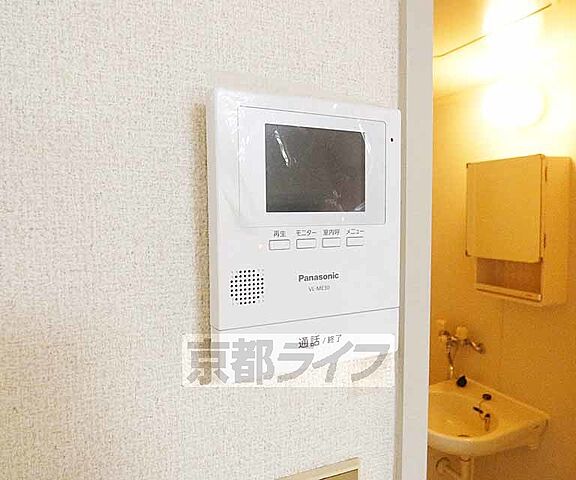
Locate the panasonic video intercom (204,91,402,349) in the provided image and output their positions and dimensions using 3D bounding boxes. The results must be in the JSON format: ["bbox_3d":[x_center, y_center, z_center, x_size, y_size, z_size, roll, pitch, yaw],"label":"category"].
[{"bbox_3d":[0.015,-0.004,0.262,0.129,0.166,0.023,-2,4,-24],"label":"panasonic video intercom"}]

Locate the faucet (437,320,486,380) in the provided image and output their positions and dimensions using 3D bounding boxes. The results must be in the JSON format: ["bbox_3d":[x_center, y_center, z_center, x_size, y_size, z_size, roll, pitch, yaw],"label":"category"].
[{"bbox_3d":[0.719,0.468,1.706,0.150,0.235,0.200,-2,4,-25],"label":"faucet"}]

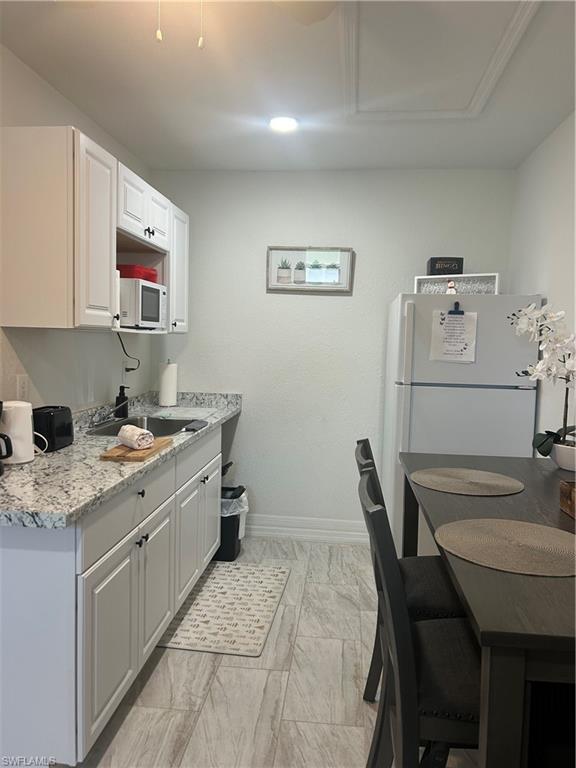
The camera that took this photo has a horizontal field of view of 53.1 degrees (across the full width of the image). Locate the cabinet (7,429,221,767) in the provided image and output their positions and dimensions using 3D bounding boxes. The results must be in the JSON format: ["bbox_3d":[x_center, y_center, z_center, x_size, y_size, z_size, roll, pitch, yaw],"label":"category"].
[{"bbox_3d":[-0.829,0.739,2.694,0.625,0.874,1.930,2,4,6],"label":"cabinet"}]

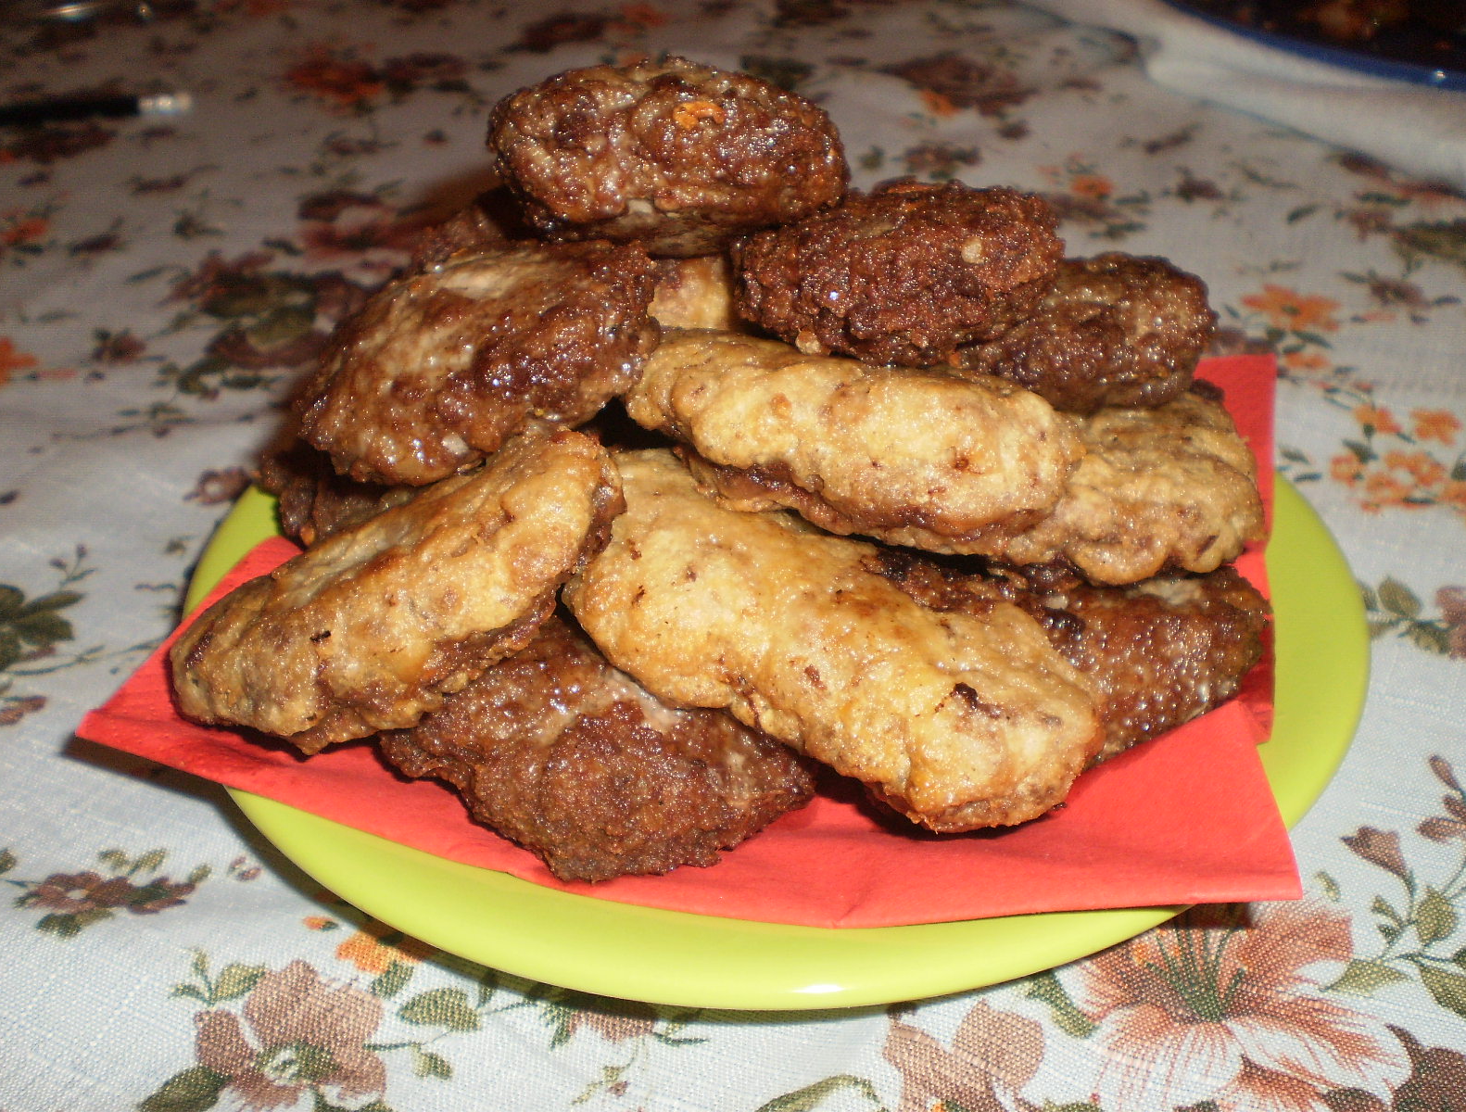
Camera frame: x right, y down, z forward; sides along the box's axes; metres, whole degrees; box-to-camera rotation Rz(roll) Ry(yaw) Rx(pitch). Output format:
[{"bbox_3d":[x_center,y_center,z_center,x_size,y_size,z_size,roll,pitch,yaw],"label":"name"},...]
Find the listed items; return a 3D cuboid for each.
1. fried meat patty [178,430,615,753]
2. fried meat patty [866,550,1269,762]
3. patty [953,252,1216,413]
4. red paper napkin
[{"bbox_3d":[-0.052,0.006,0.238,0.076,0.023,0.044,-26,42,0],"label":"fried meat patty"},{"bbox_3d":[0.059,0.017,0.285,0.080,0.025,0.055,-6,37,-7],"label":"fried meat patty"},{"bbox_3d":[0.059,-0.038,0.264,0.051,0.021,0.043,-1,35,1],"label":"patty"},{"bbox_3d":[0.007,-0.003,0.296,0.192,0.018,0.183,7,35,12],"label":"red paper napkin"}]

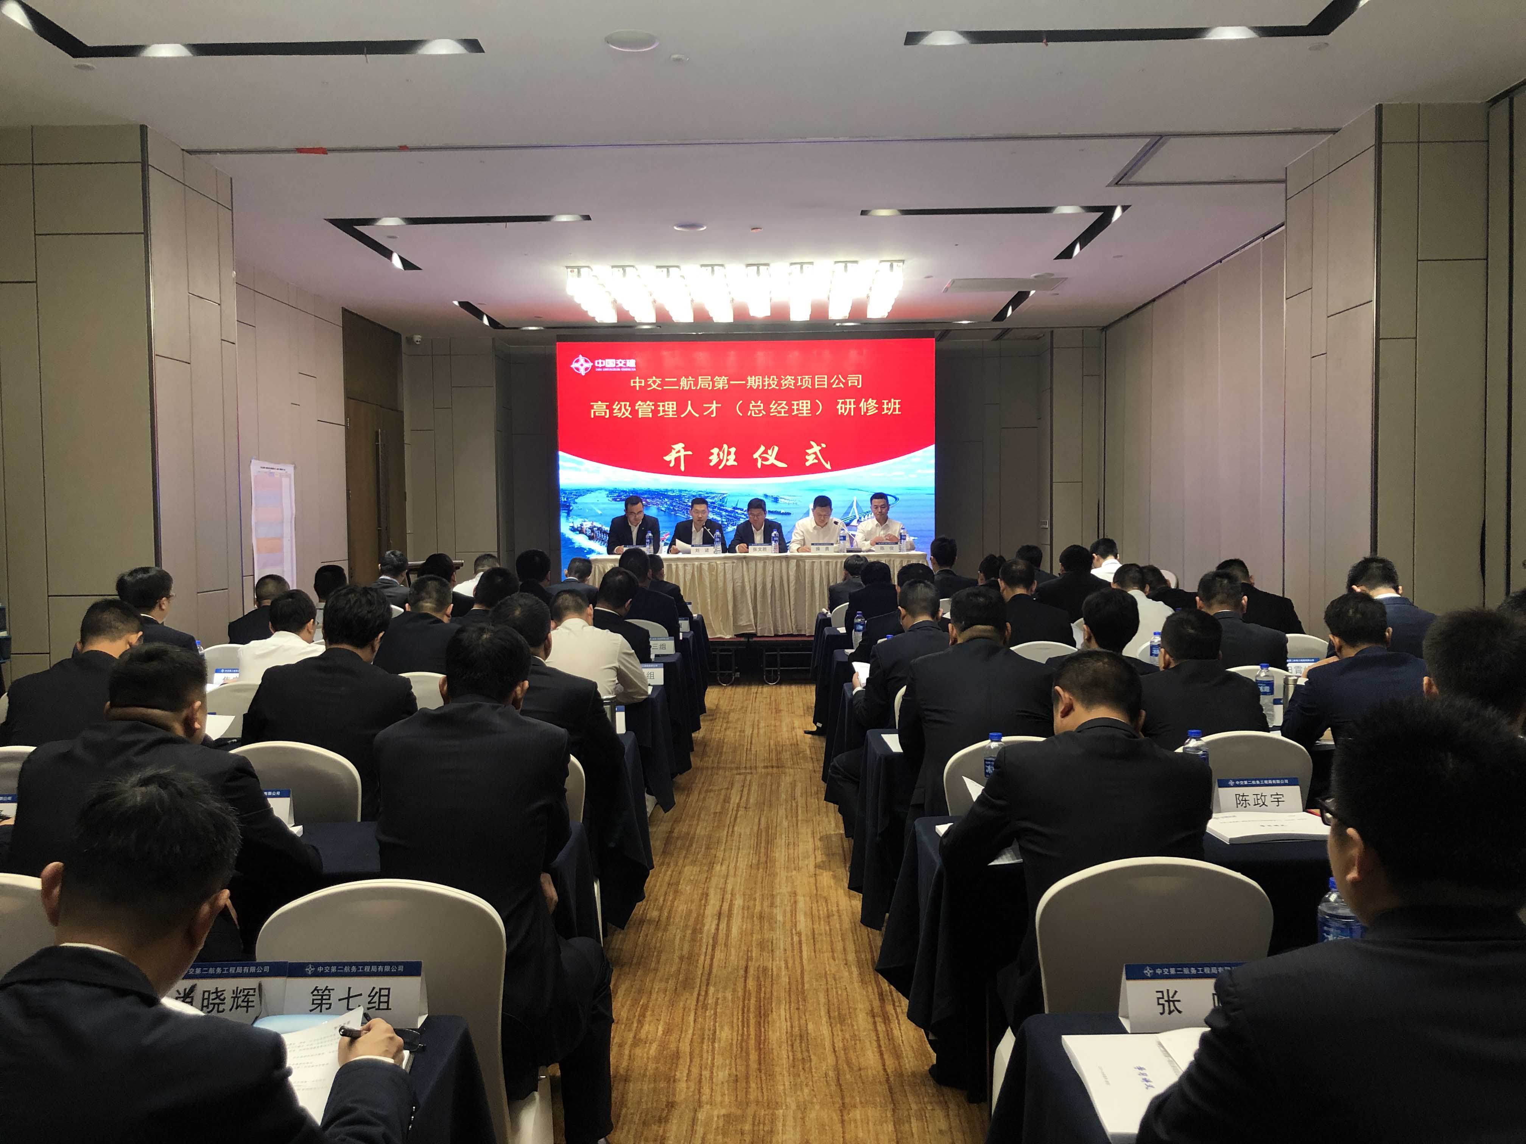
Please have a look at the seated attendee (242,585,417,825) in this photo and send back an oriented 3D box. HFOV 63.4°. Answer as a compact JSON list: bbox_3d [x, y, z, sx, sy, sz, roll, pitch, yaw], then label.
[{"bbox_3d":[-1.267,0.699,3.630,0.520,1.300,0.750,-1,3,4],"label":"seated attendee"}]

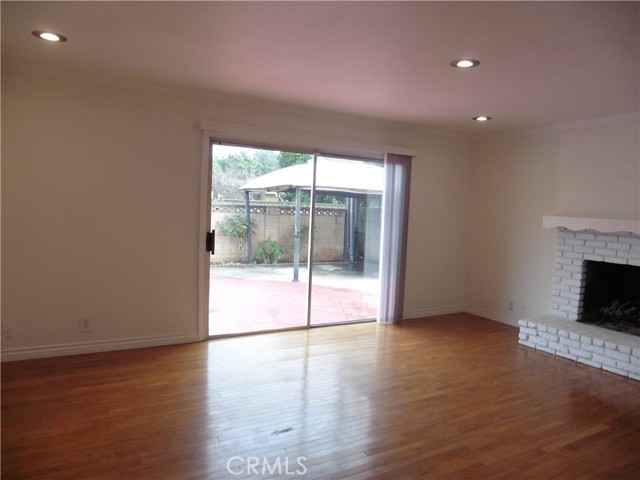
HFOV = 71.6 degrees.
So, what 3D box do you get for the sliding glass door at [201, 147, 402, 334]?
[{"bbox_3d":[-0.027,0.009,5.010,2.440,2.020,0.120,0,5,-28],"label":"sliding glass door"}]

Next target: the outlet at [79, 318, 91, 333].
[{"bbox_3d":[-2.078,0.765,3.936,0.076,0.118,0.013,0,5,-28],"label":"outlet"}]

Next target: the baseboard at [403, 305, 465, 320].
[{"bbox_3d":[1.510,0.961,5.840,1.093,0.100,0.018,0,5,-28],"label":"baseboard"}]

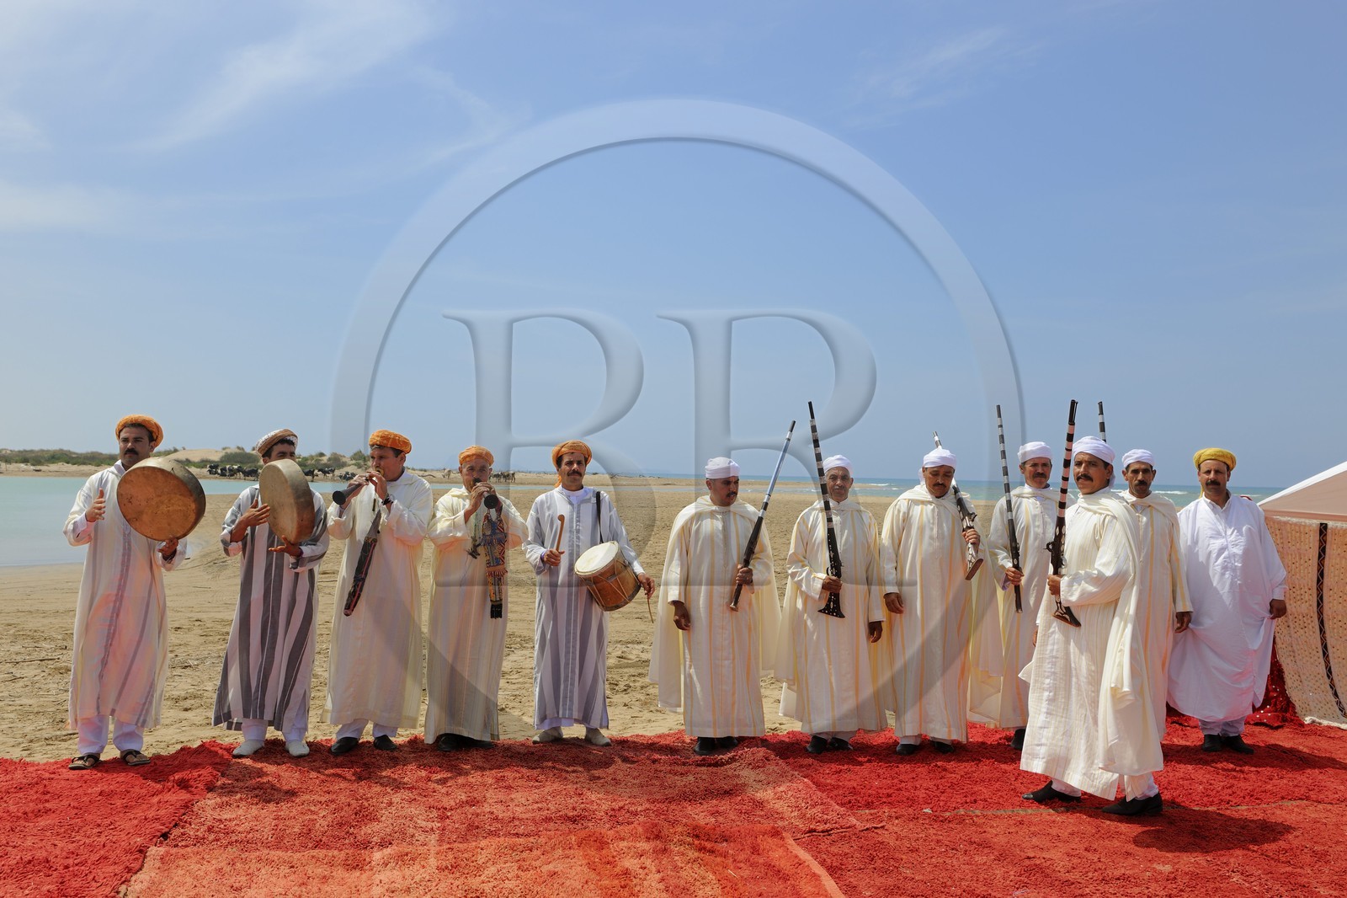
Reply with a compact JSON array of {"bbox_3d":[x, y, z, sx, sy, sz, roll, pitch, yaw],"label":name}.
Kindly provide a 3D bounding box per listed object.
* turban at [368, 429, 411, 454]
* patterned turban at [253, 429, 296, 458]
[{"bbox_3d":[-1.595,-0.038,6.520,0.220,0.115,0.240,0,-14,30],"label":"turban"},{"bbox_3d":[-2.186,-0.035,6.380,0.220,0.120,0.245,2,-18,-42],"label":"patterned turban"}]

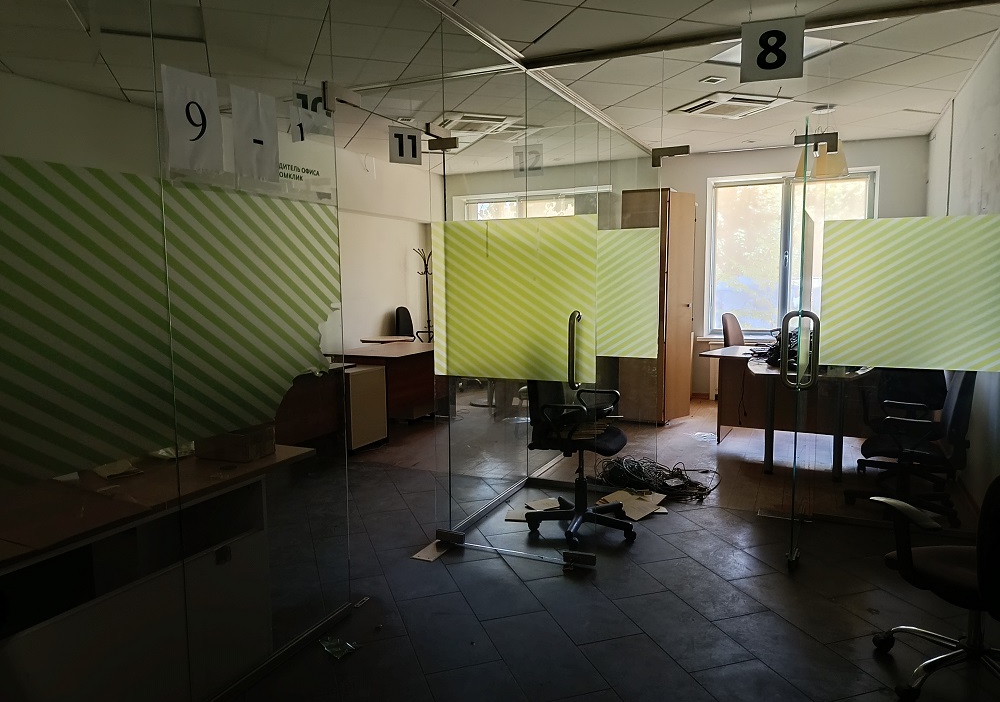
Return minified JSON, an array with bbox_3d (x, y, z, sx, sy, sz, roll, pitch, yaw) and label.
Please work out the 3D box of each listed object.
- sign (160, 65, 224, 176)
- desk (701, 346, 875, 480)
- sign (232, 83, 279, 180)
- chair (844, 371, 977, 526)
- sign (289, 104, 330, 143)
[{"bbox_3d":[-0.959,-0.719,2.174,0.010,0.302,0.212,2,7,25],"label":"sign"},{"bbox_3d":[2.418,0.451,5.624,1.600,0.760,1.850,2,7,25],"label":"desk"},{"bbox_3d":[-0.848,-0.751,2.412,0.010,0.302,0.212,2,7,25],"label":"sign"},{"bbox_3d":[2.503,0.502,4.205,0.630,0.970,0.610,5,8,39],"label":"chair"},{"bbox_3d":[-0.725,-0.860,2.671,0.010,0.150,0.225,2,7,25],"label":"sign"}]

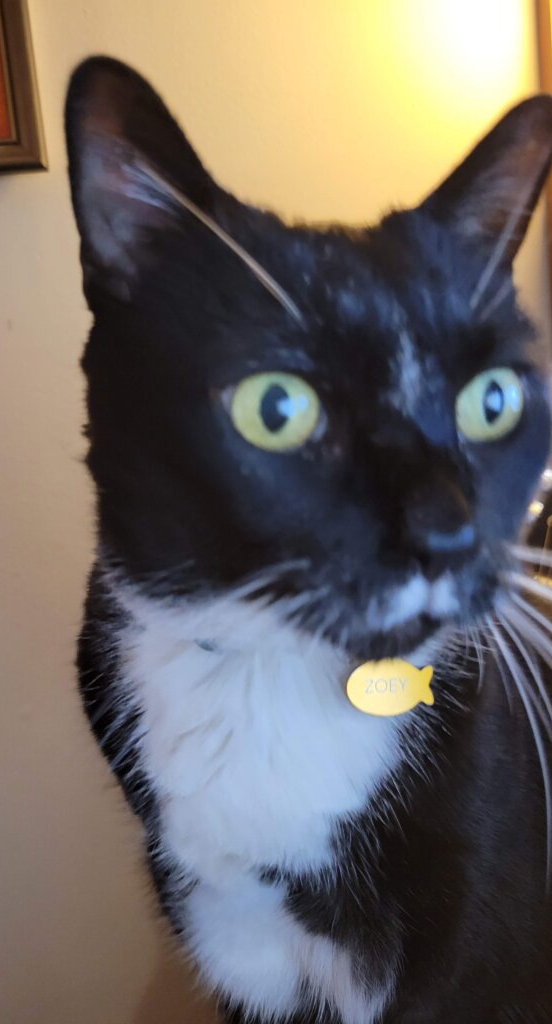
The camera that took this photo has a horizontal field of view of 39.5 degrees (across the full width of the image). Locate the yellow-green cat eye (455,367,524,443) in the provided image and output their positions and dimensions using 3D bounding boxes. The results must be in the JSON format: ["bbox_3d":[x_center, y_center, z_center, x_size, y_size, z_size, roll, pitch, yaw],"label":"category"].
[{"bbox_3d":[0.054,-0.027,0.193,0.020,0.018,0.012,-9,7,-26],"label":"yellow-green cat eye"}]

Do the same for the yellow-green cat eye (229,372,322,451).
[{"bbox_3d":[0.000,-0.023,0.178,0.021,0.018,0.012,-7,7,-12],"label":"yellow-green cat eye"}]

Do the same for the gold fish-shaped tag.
[{"bbox_3d":[0.032,0.048,0.212,0.024,0.016,0.002,-2,3,-3],"label":"gold fish-shaped tag"}]

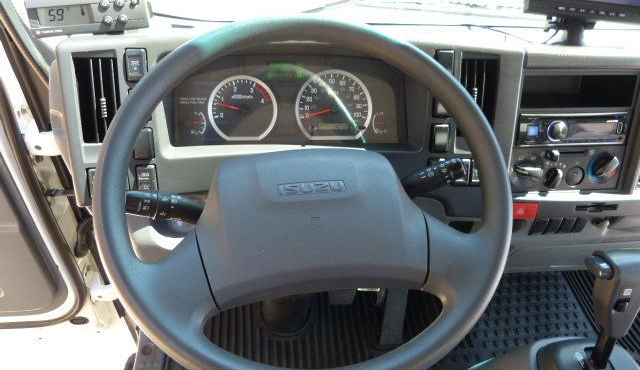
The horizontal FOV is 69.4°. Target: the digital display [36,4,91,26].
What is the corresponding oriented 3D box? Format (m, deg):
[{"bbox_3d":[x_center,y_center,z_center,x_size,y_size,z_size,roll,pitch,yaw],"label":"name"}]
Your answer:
[{"bbox_3d":[-0.341,-0.226,0.618,0.066,0.025,0.012,-5,11,-16],"label":"digital display"}]

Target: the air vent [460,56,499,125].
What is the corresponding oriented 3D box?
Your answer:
[{"bbox_3d":[0.232,-0.133,0.688,0.057,0.121,0.030,-2,13,-5],"label":"air vent"}]

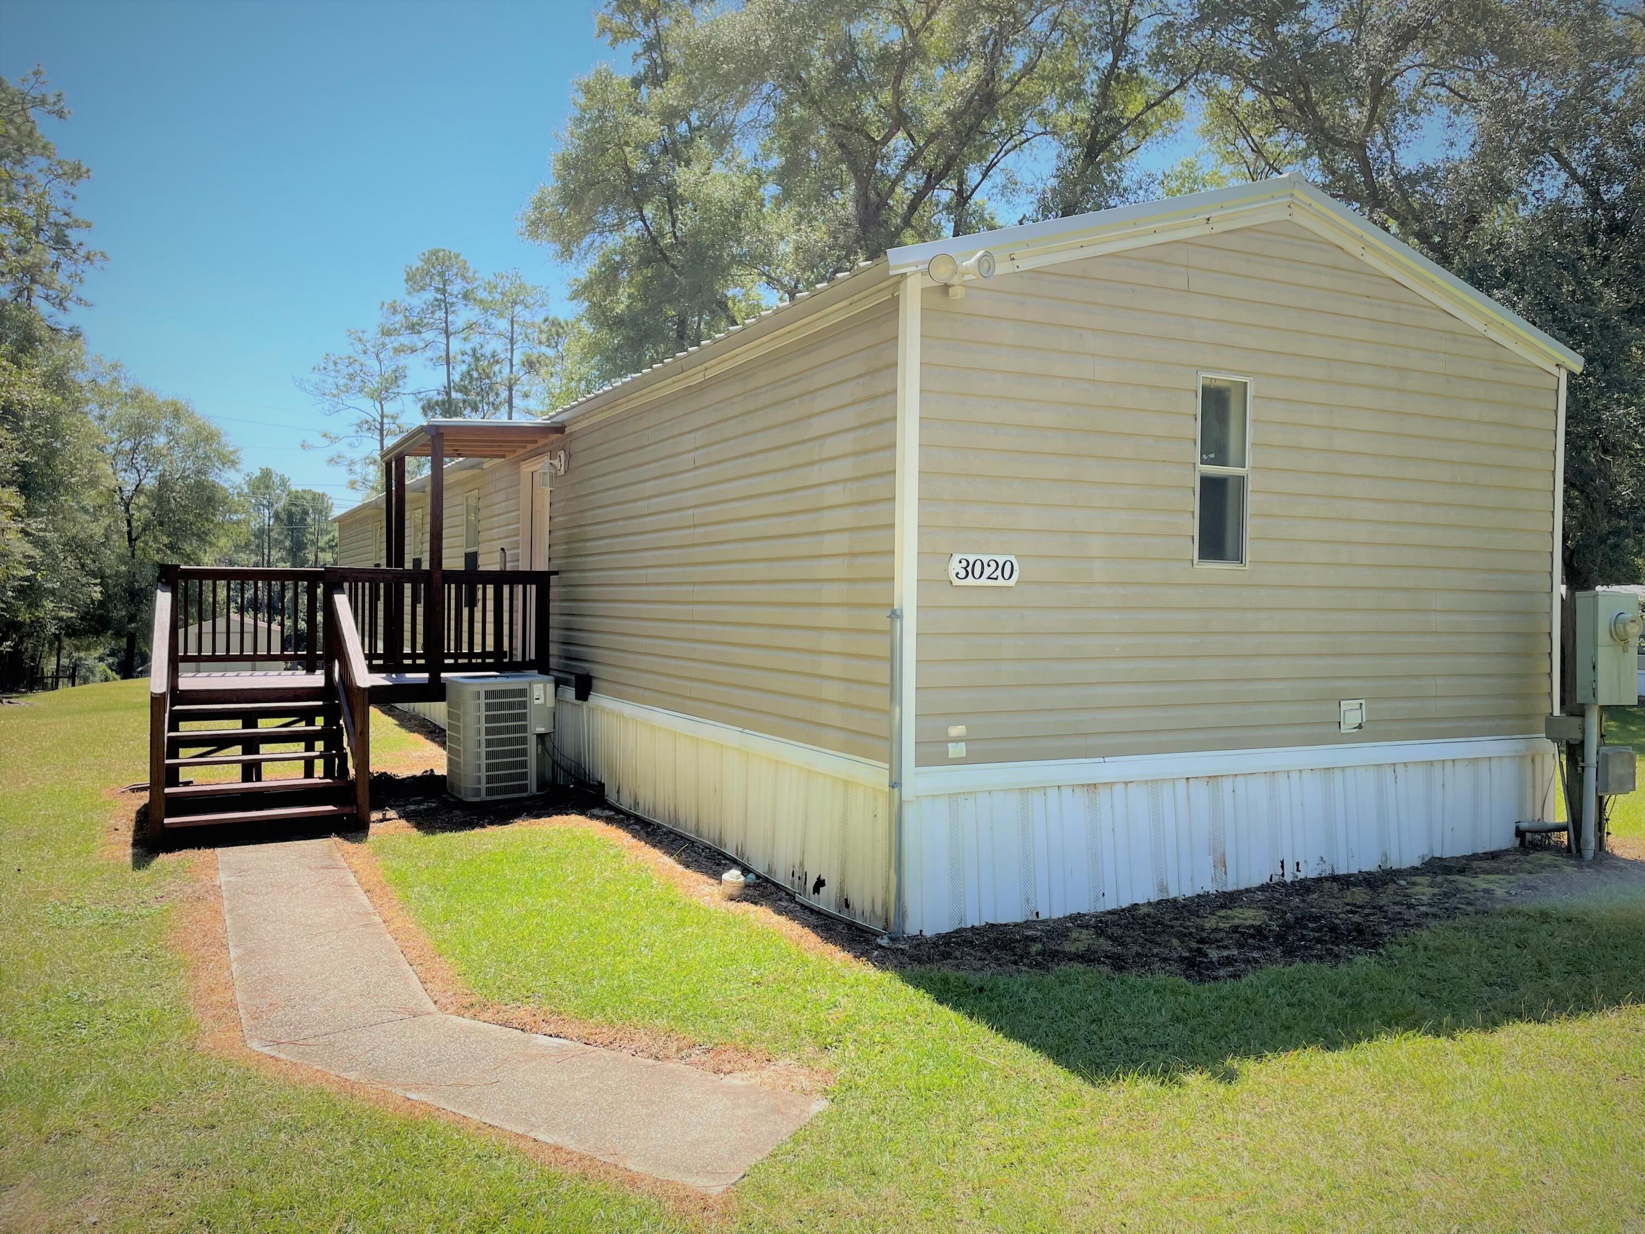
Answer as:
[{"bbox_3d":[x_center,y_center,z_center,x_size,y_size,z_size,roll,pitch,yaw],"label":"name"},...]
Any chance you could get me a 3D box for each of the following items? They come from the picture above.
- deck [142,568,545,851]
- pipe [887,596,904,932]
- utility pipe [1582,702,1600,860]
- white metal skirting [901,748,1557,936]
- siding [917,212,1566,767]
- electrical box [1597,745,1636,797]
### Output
[{"bbox_3d":[-3.757,0.520,10.253,3.102,1.844,3.915,0,1,-27],"label":"deck"},{"bbox_3d":[0.322,0.710,5.604,0.064,1.492,0.064,0,1,-27],"label":"pipe"},{"bbox_3d":[4.634,0.968,7.474,0.074,0.942,0.074,0,1,-27],"label":"utility pipe"},{"bbox_3d":[2.493,1.114,6.697,4.794,0.689,0.099,0,1,-27],"label":"white metal skirting"},{"bbox_3d":[2.524,-0.722,6.678,4.694,2.825,0.099,0,1,-27],"label":"siding"},{"bbox_3d":[4.873,0.950,7.599,0.258,0.307,0.099,0,1,-27],"label":"electrical box"}]

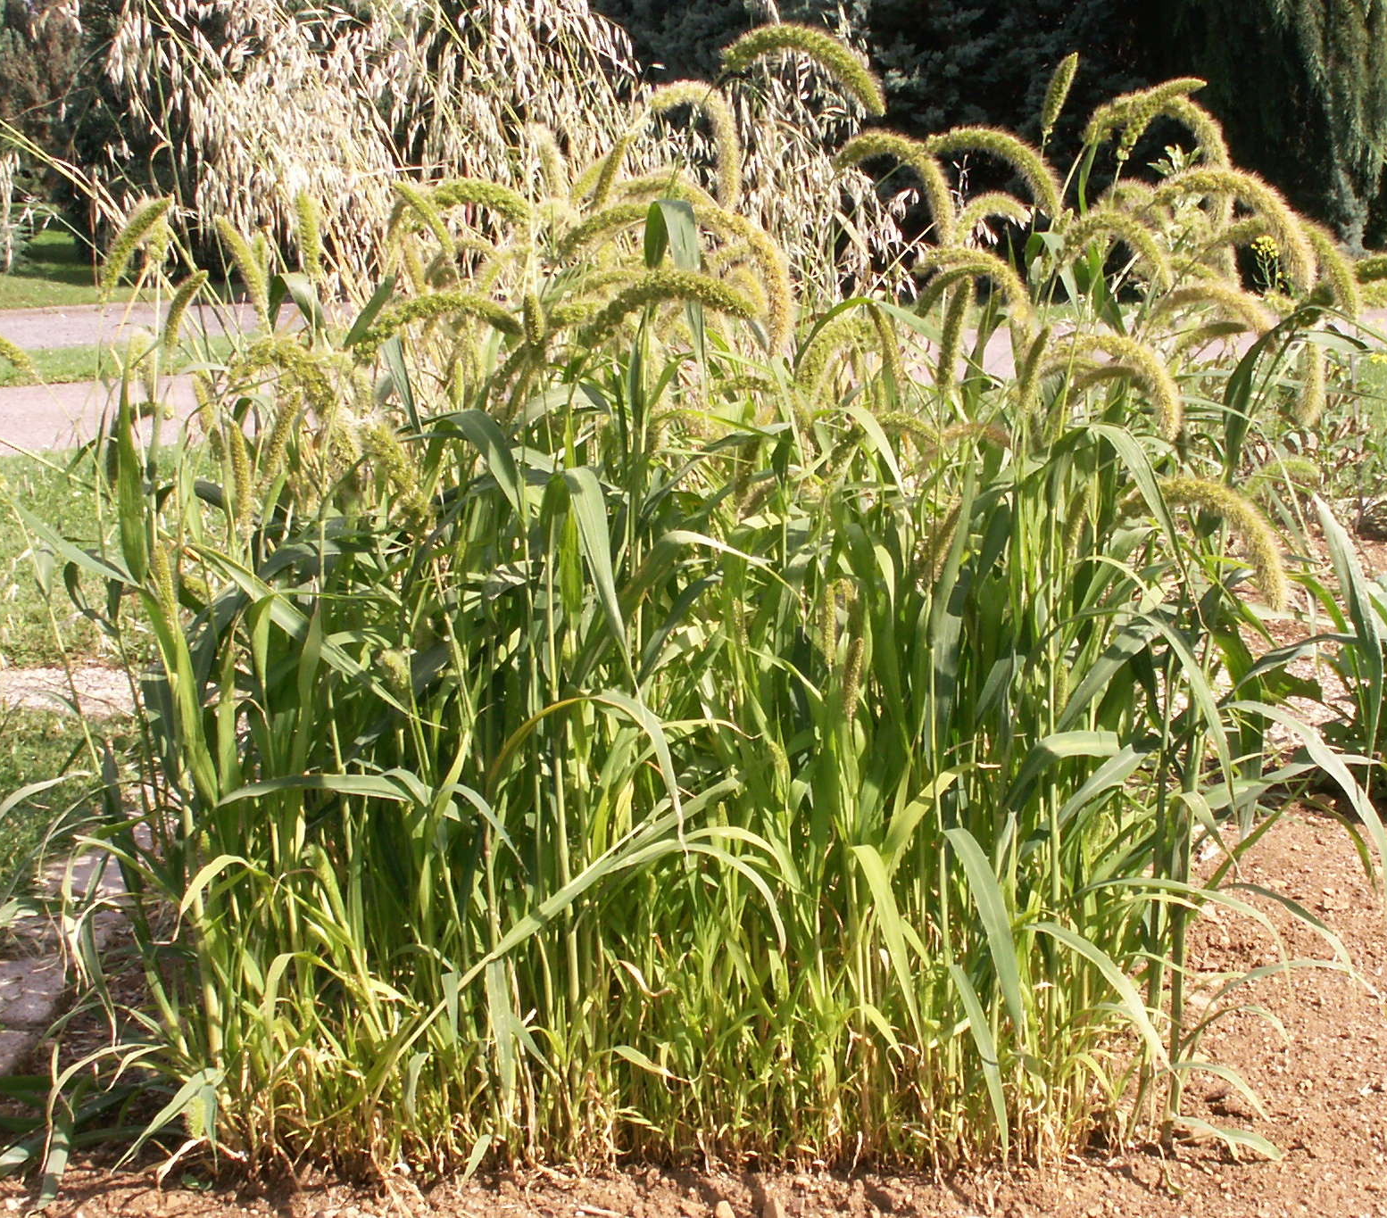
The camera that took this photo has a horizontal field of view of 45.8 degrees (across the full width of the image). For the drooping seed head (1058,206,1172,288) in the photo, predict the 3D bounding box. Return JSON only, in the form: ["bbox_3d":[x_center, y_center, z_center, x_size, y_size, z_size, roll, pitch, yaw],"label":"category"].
[{"bbox_3d":[0.617,-0.530,2.405,0.173,0.118,0.048,2,15,7],"label":"drooping seed head"}]

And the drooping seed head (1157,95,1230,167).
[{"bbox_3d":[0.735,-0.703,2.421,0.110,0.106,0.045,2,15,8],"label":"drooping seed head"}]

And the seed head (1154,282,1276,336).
[{"bbox_3d":[0.781,-0.441,2.454,0.188,0.093,0.048,2,15,8],"label":"seed head"}]

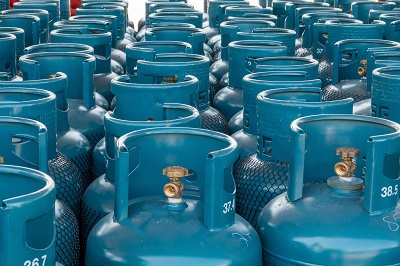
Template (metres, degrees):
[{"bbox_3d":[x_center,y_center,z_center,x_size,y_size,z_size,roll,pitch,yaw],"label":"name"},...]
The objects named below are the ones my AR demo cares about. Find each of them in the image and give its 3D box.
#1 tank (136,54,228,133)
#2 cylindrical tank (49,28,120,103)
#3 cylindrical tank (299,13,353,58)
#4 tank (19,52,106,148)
[{"bbox_3d":[-0.087,0.336,3.299,0.372,1.200,0.372,6,14,24],"label":"tank"},{"bbox_3d":[-0.476,0.188,3.927,0.372,1.200,0.372,0,13,0],"label":"cylindrical tank"},{"bbox_3d":[0.622,0.040,4.713,0.370,1.250,0.370,0,13,0],"label":"cylindrical tank"},{"bbox_3d":[-0.469,0.361,3.255,0.370,1.250,0.370,0,13,0],"label":"tank"}]

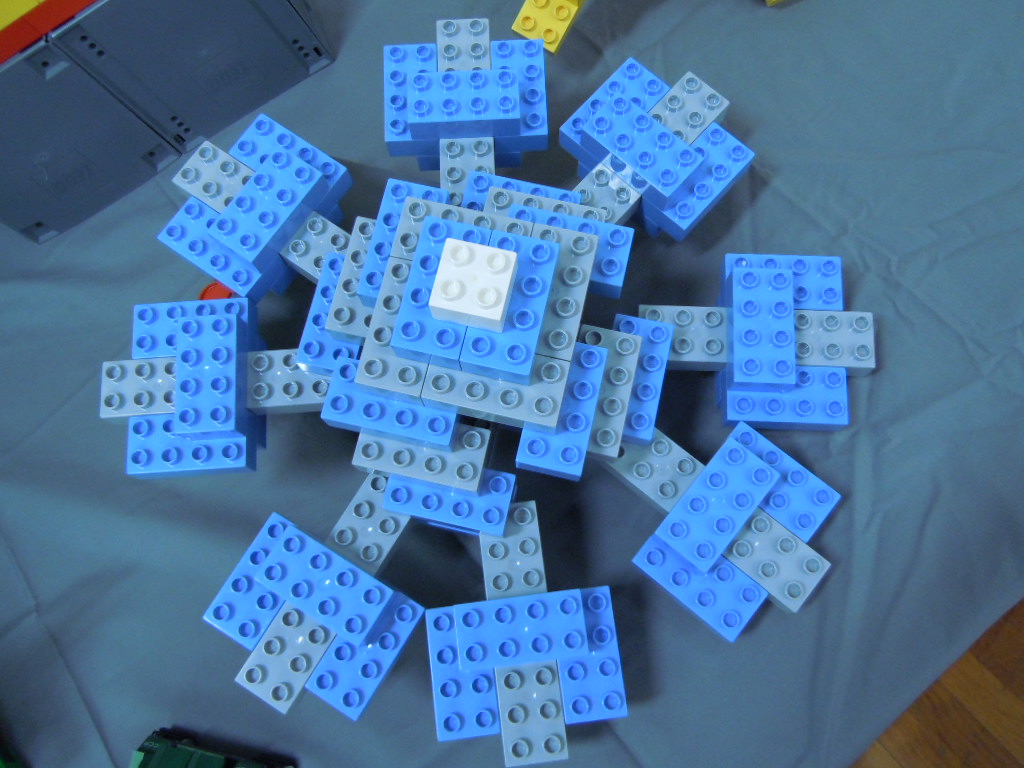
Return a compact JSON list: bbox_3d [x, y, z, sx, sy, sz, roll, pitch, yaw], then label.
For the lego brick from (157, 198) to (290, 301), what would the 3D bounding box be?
[{"bbox_3d":[-0.168,-0.077,0.517,0.064,0.023,0.032,34,79,9],"label":"lego brick"}]

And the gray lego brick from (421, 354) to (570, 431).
[{"bbox_3d":[-0.006,0.000,0.413,0.064,0.023,0.032,12,76,4],"label":"gray lego brick"}]

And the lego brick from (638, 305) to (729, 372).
[{"bbox_3d":[0.102,-0.025,0.495,0.064,0.024,0.032,2,76,2],"label":"lego brick"}]

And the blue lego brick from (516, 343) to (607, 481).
[{"bbox_3d":[0.025,0.012,0.433,0.032,0.022,0.064,12,76,5],"label":"blue lego brick"}]

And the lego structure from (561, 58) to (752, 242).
[{"bbox_3d":[0.074,-0.128,0.524,0.096,0.062,0.128,42,81,10],"label":"lego structure"}]

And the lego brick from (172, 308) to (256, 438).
[{"bbox_3d":[-0.160,-0.004,0.473,0.032,0.024,0.064,-4,76,0],"label":"lego brick"}]

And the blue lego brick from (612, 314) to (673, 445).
[{"bbox_3d":[0.064,-0.002,0.474,0.032,0.024,0.064,13,77,4],"label":"blue lego brick"}]

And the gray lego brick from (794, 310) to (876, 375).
[{"bbox_3d":[0.166,-0.023,0.492,0.064,0.024,0.032,2,76,2],"label":"gray lego brick"}]

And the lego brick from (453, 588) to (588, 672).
[{"bbox_3d":[0.005,0.123,0.445,0.064,0.023,0.032,-7,76,0],"label":"lego brick"}]

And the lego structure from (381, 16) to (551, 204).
[{"bbox_3d":[-0.026,-0.158,0.531,0.096,0.062,0.128,-3,76,1],"label":"lego structure"}]

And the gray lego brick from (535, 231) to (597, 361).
[{"bbox_3d":[0.020,-0.042,0.423,0.032,0.023,0.064,12,76,4],"label":"gray lego brick"}]

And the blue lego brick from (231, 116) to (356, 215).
[{"bbox_3d":[-0.130,-0.127,0.523,0.064,0.024,0.032,34,79,8],"label":"blue lego brick"}]

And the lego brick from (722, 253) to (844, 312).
[{"bbox_3d":[0.152,-0.055,0.504,0.064,0.023,0.032,2,76,2],"label":"lego brick"}]

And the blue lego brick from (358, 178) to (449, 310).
[{"bbox_3d":[-0.054,-0.069,0.451,0.032,0.023,0.064,12,76,4],"label":"blue lego brick"}]

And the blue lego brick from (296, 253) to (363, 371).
[{"bbox_3d":[-0.091,-0.037,0.483,0.032,0.023,0.064,12,76,4],"label":"blue lego brick"}]

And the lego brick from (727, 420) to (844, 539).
[{"bbox_3d":[0.138,0.053,0.477,0.064,0.022,0.032,38,80,10],"label":"lego brick"}]

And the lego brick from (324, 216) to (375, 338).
[{"bbox_3d":[-0.073,-0.053,0.467,0.032,0.023,0.064,12,76,4],"label":"lego brick"}]

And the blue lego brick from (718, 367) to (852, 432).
[{"bbox_3d":[0.149,0.007,0.489,0.064,0.022,0.032,2,76,2],"label":"blue lego brick"}]

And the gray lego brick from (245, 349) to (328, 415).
[{"bbox_3d":[-0.128,-0.001,0.492,0.064,0.024,0.032,-4,76,0],"label":"gray lego brick"}]

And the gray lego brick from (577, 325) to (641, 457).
[{"bbox_3d":[0.044,0.005,0.453,0.032,0.023,0.064,12,76,5],"label":"gray lego brick"}]

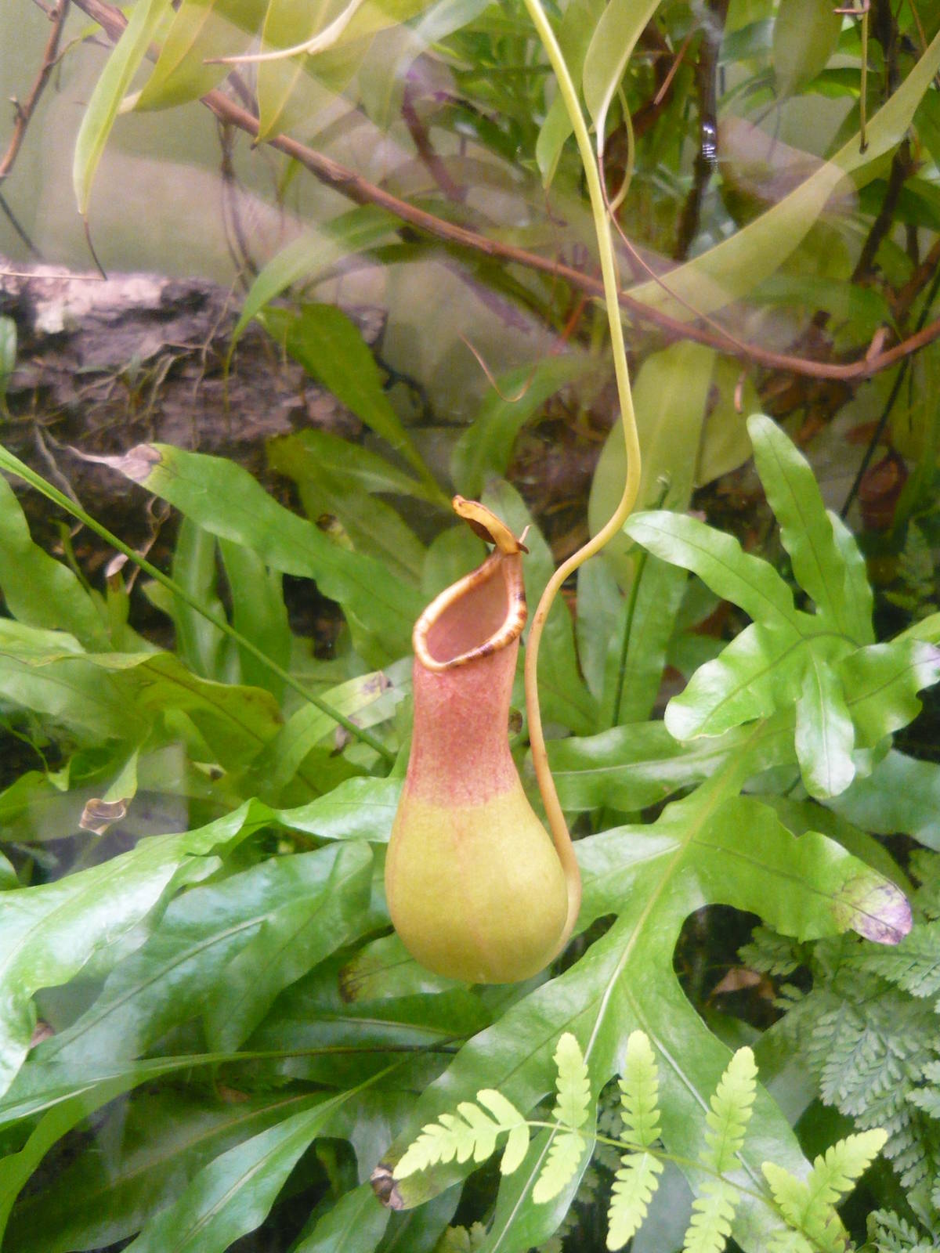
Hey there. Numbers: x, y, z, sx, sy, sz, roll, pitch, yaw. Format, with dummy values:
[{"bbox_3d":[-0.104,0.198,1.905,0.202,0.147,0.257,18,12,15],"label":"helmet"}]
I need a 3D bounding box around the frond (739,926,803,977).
[{"bbox_3d":[0.156,0.169,0.620,0.033,0.022,0.024,11,46,0],"label":"frond"}]

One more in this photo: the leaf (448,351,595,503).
[{"bbox_3d":[0.041,-0.127,0.765,0.045,0.040,0.133,33,68,9],"label":"leaf"}]

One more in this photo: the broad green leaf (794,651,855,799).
[{"bbox_3d":[0.167,0.045,0.562,0.028,0.072,0.025,2,-20,1],"label":"broad green leaf"}]

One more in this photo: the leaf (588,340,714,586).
[{"bbox_3d":[0.118,-0.107,0.765,0.068,0.176,0.030,12,-16,2],"label":"leaf"}]

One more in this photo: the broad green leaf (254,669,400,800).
[{"bbox_3d":[-0.071,0.054,0.605,0.088,0.030,0.031,-41,56,-7],"label":"broad green leaf"}]

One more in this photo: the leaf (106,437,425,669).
[{"bbox_3d":[-0.113,-0.044,0.625,0.205,0.035,0.051,28,63,14],"label":"leaf"}]

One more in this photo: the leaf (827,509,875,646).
[{"bbox_3d":[0.195,-0.026,0.615,0.021,0.077,0.020,-6,-23,5],"label":"leaf"}]

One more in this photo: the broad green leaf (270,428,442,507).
[{"bbox_3d":[-0.071,-0.095,0.740,0.115,0.025,0.035,19,67,10],"label":"broad green leaf"}]

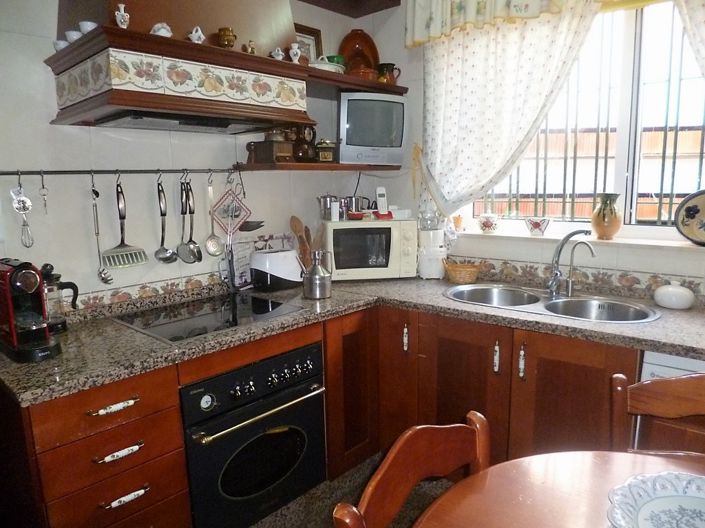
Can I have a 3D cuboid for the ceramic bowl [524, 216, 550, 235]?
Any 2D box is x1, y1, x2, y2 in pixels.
[{"bbox_3d":[0.912,-0.186,2.401,0.118,0.090,0.115,7,12,43],"label":"ceramic bowl"}]

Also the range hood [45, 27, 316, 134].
[{"bbox_3d":[-0.617,-0.639,1.850,0.540,0.214,0.804,7,12,43],"label":"range hood"}]

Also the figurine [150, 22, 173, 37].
[{"bbox_3d":[-0.588,-0.717,1.507,0.037,0.046,0.071,7,12,43],"label":"figurine"}]

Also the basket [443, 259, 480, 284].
[{"bbox_3d":[0.534,0.033,2.384,0.192,0.112,0.138,7,13,43],"label":"basket"}]

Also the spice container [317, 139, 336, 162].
[{"bbox_3d":[-0.127,-0.549,2.418,0.090,0.118,0.090,-3,9,-11],"label":"spice container"}]

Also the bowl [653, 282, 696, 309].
[{"bbox_3d":[1.222,0.109,1.849,0.128,0.095,0.128,7,13,43],"label":"bowl"}]

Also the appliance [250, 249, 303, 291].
[{"bbox_3d":[-0.387,0.026,2.353,0.275,0.188,0.138,-11,13,-44],"label":"appliance"}]

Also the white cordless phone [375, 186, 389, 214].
[{"bbox_3d":[0.162,-0.347,2.680,0.055,0.150,0.040,-3,-2,-10],"label":"white cordless phone"}]

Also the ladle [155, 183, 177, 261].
[{"bbox_3d":[-0.757,-0.162,1.973,0.088,0.325,0.095,-11,13,-44],"label":"ladle"}]

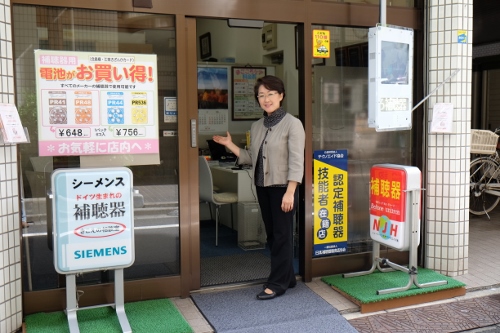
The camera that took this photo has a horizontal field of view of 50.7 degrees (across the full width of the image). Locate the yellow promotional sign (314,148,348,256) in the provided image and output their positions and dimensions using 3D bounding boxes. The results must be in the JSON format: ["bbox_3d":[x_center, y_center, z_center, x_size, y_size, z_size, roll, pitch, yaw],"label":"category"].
[{"bbox_3d":[0.638,0.293,4.151,0.300,0.848,0.010,-2,4,-21],"label":"yellow promotional sign"}]

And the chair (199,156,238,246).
[{"bbox_3d":[-0.299,0.333,5.413,0.530,0.860,0.470,-2,4,-21],"label":"chair"}]

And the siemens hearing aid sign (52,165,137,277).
[{"bbox_3d":[-0.926,0.311,3.135,0.456,0.607,0.128,-2,4,-21],"label":"siemens hearing aid sign"}]

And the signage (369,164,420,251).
[{"bbox_3d":[1.047,0.280,3.821,0.138,0.573,0.415,-2,4,-21],"label":"signage"}]

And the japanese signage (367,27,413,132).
[{"bbox_3d":[1.009,-0.624,3.803,0.370,0.735,0.100,-3,4,-33],"label":"japanese signage"}]

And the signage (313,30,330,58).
[{"bbox_3d":[0.554,-0.941,4.059,0.149,0.208,0.006,-2,4,-21],"label":"signage"}]

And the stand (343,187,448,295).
[{"bbox_3d":[1.048,0.485,3.833,0.602,0.711,0.484,-2,4,-21],"label":"stand"}]

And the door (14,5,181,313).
[{"bbox_3d":[-0.976,-0.038,3.489,1.036,1.974,0.050,-2,4,-21],"label":"door"}]

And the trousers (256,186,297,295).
[{"bbox_3d":[0.197,0.482,3.839,0.300,0.830,0.260,2,4,38],"label":"trousers"}]

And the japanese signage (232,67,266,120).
[{"bbox_3d":[-0.006,-0.853,6.250,0.442,0.624,0.025,-2,4,-21],"label":"japanese signage"}]

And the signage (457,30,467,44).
[{"bbox_3d":[1.663,-1.011,4.128,0.087,0.105,0.006,-2,4,-21],"label":"signage"}]

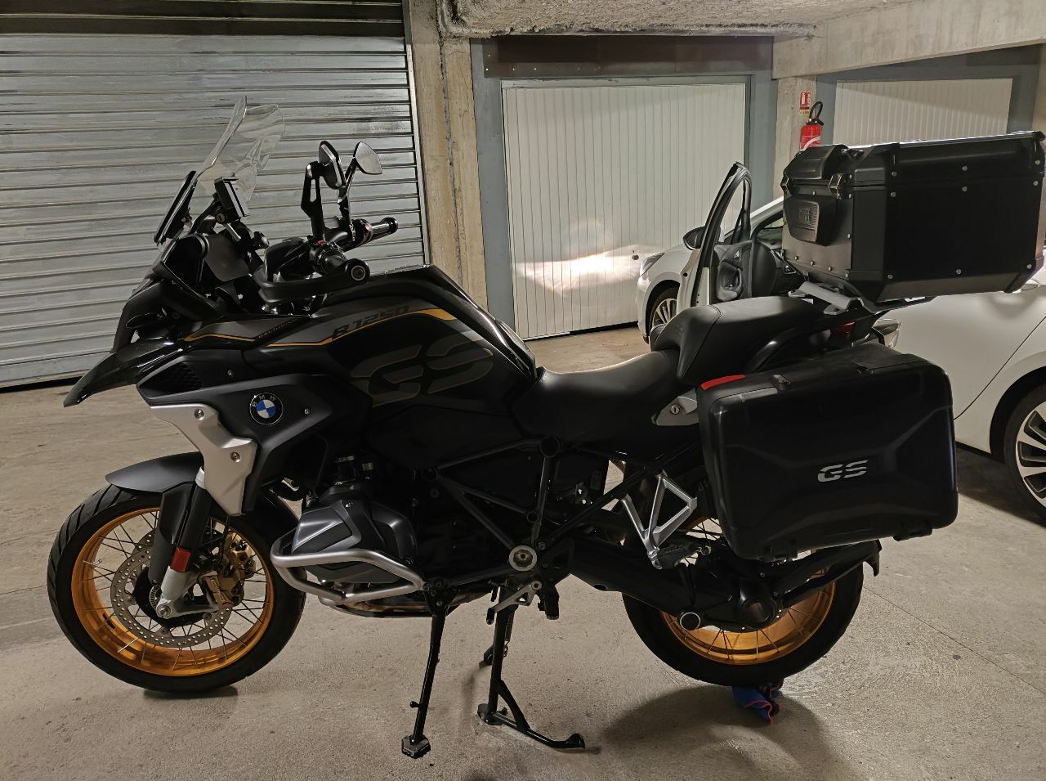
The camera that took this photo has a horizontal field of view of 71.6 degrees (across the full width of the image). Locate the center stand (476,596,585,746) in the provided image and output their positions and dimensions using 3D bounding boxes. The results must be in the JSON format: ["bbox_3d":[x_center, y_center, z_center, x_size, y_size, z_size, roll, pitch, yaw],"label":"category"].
[{"bbox_3d":[0.021,0.682,1.969,0.270,0.335,0.410,-1,15,1],"label":"center stand"}]

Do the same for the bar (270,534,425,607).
[{"bbox_3d":[-0.385,0.419,1.667,0.310,0.250,0.270,-1,15,1],"label":"bar"}]

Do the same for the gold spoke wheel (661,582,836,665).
[{"bbox_3d":[0.587,0.502,1.950,0.455,0.455,0.130,-1,15,1],"label":"gold spoke wheel"}]

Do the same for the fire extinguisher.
[{"bbox_3d":[2.718,-2.362,6.854,0.210,0.680,0.200,-8,16,-17],"label":"fire extinguisher"}]

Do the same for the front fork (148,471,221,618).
[{"bbox_3d":[-0.864,0.388,1.852,0.130,0.430,0.100,20,14,-12],"label":"front fork"}]

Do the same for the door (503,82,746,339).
[{"bbox_3d":[0.987,-1.689,6.692,2.363,2.181,0.060,-8,16,-17],"label":"door"}]

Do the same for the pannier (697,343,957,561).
[{"bbox_3d":[0.611,0.113,1.511,0.460,0.350,0.250,-10,14,3],"label":"pannier"}]

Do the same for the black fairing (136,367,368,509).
[{"bbox_3d":[-0.592,0.121,1.643,0.500,0.340,0.170,-1,15,1],"label":"black fairing"}]

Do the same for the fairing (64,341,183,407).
[{"bbox_3d":[-0.977,-0.052,1.825,0.360,0.180,0.240,-1,15,1],"label":"fairing"}]

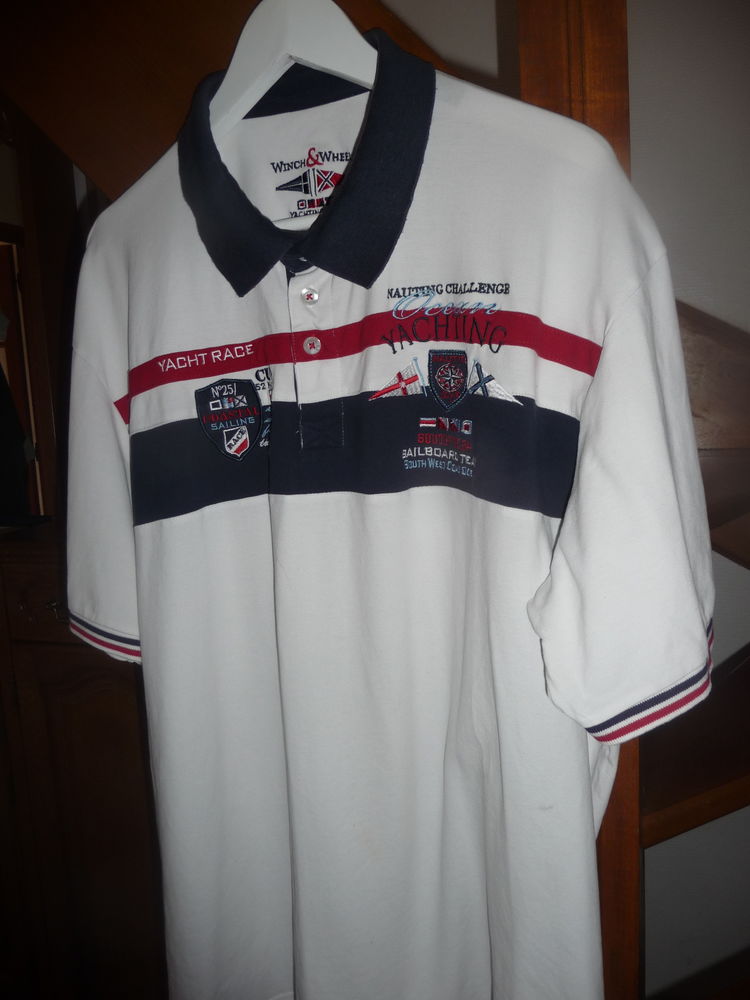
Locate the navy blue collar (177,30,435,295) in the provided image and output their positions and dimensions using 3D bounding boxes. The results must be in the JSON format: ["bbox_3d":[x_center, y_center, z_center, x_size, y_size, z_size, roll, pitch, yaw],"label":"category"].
[{"bbox_3d":[-0.055,-0.263,0.645,0.220,0.190,0.125,1,5,25],"label":"navy blue collar"}]

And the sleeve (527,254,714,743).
[{"bbox_3d":[0.176,0.000,0.565,0.130,0.310,0.165,0,5,23],"label":"sleeve"}]

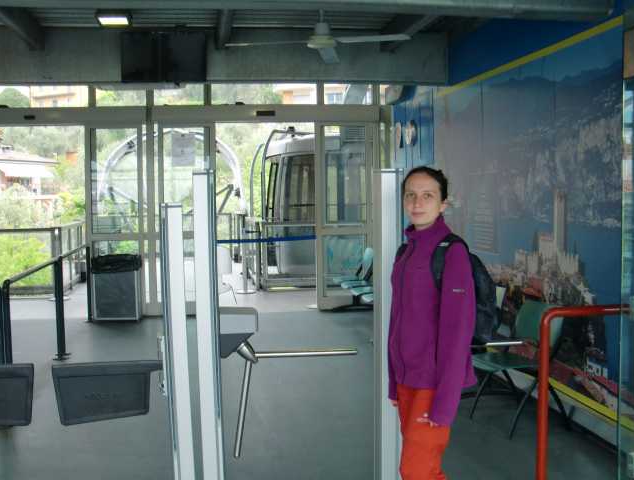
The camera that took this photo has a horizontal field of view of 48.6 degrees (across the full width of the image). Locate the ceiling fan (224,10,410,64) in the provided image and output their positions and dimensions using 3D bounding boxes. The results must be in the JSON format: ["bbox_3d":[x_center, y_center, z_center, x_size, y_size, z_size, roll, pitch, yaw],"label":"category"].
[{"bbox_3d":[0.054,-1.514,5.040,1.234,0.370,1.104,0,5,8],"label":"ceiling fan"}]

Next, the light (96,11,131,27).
[{"bbox_3d":[-1.700,-1.846,5.870,0.290,0.090,0.340,-2,5,-7],"label":"light"}]

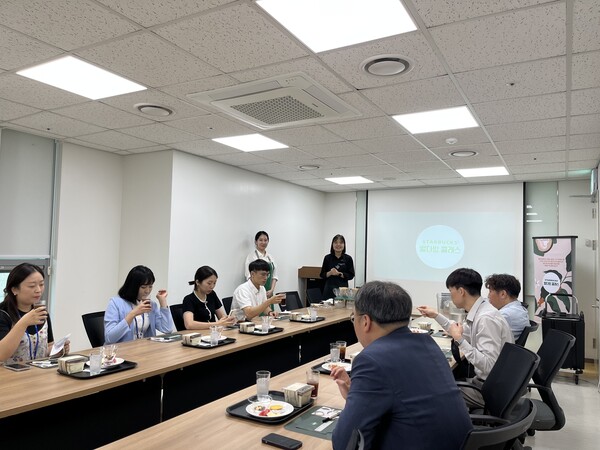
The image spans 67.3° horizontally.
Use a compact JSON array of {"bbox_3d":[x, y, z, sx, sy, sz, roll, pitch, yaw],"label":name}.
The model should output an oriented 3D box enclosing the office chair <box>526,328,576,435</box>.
[{"bbox_3d":[1.560,1.210,3.210,0.630,0.920,0.600,1,-4,18],"label":"office chair"}]

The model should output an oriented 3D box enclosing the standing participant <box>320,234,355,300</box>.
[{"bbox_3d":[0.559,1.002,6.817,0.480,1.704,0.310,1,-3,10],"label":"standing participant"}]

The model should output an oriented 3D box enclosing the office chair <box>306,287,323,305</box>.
[{"bbox_3d":[0.404,1.380,6.566,0.620,0.910,0.600,0,-4,30],"label":"office chair"}]

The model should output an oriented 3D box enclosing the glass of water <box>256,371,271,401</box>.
[{"bbox_3d":[-0.162,0.748,2.089,0.066,0.130,0.066,2,-3,0],"label":"glass of water"}]

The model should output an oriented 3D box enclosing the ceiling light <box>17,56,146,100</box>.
[{"bbox_3d":[-1.384,-0.938,2.890,0.570,0.050,0.570,-1,-4,30],"label":"ceiling light"}]

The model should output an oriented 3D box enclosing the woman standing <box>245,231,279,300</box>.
[{"bbox_3d":[-0.496,0.898,5.627,0.460,1.630,0.290,3,-4,-18],"label":"woman standing"}]

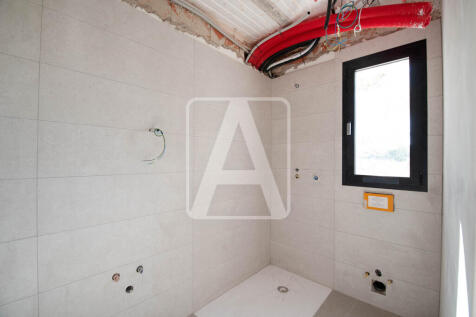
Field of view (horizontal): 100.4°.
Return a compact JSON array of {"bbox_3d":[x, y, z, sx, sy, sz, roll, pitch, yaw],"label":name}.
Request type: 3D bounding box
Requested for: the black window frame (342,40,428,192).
[{"bbox_3d":[1.355,-0.357,1.887,0.647,1.281,0.073,0,0,43],"label":"black window frame"}]

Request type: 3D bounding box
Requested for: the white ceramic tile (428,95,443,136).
[{"bbox_3d":[1.609,-0.348,1.618,0.079,0.317,0.012,0,0,43],"label":"white ceramic tile"}]

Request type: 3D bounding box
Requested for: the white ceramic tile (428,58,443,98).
[{"bbox_3d":[1.611,-0.665,1.620,0.079,0.317,0.012,0,0,43],"label":"white ceramic tile"}]

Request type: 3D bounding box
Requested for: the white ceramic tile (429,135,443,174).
[{"bbox_3d":[1.608,-0.031,1.616,0.079,0.317,0.012,0,0,43],"label":"white ceramic tile"}]

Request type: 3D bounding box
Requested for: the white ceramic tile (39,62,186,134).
[{"bbox_3d":[-0.735,-0.360,1.419,0.965,0.315,0.010,1,-1,-44],"label":"white ceramic tile"}]

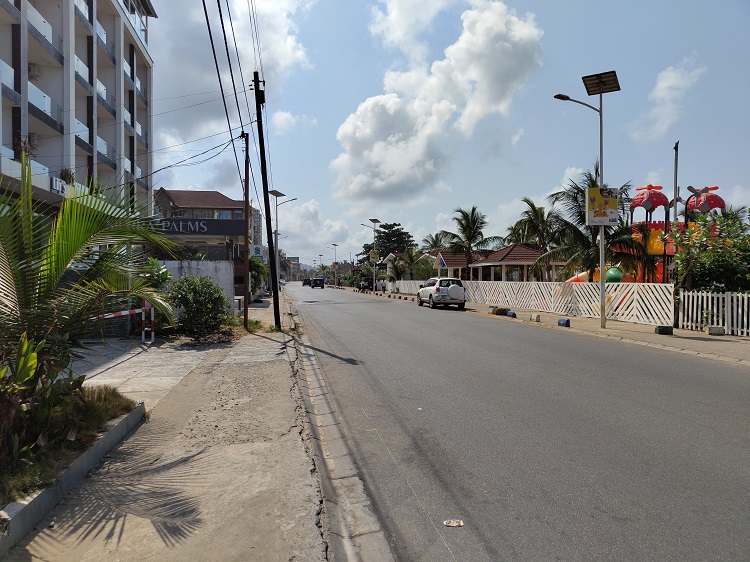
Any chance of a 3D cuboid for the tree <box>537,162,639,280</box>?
[{"bbox_3d":[10.300,-2.100,25.000,5.400,7.200,5.400,0,0,-10],"label":"tree"}]

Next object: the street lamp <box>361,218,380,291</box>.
[{"bbox_3d":[-0.430,-2.680,56.400,2.150,8.100,1.200,0,0,-10],"label":"street lamp"}]

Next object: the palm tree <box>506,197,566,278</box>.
[{"bbox_3d":[9.600,-1.780,30.500,4.400,6.500,4.400,0,0,-10],"label":"palm tree"}]

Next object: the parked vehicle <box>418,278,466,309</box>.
[{"bbox_3d":[3.750,0.710,30.100,1.830,1.700,4.550,0,0,-9],"label":"parked vehicle"}]

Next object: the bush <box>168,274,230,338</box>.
[{"bbox_3d":[-4.790,0.660,14.200,1.700,1.680,1.750,0,0,-10],"label":"bush"}]

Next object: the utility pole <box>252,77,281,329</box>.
[{"bbox_3d":[-3.200,-2.390,15.600,0.450,7.770,0.350,-5,0,-10],"label":"utility pole"}]

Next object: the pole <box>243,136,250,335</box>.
[{"bbox_3d":[-3.870,-1.500,15.700,0.200,5.920,0.200,0,0,-10],"label":"pole"}]

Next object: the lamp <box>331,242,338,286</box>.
[{"bbox_3d":[-7.550,-2.680,94.900,2.150,8.100,1.200,0,0,-10],"label":"lamp"}]

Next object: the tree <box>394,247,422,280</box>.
[{"bbox_3d":[3.550,-1.140,55.000,3.200,5.100,3.200,0,0,-10],"label":"tree"}]

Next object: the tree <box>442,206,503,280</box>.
[{"bbox_3d":[7.150,-2.050,38.500,4.700,7.000,4.700,0,0,-10],"label":"tree"}]

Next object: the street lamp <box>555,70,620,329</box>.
[{"bbox_3d":[6.600,-2.560,16.200,2.200,8.100,1.200,0,0,-10],"label":"street lamp"}]

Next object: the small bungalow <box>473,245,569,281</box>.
[{"bbox_3d":[10.480,-0.600,37.950,5.700,4.100,6.000,0,0,-10],"label":"small bungalow"}]

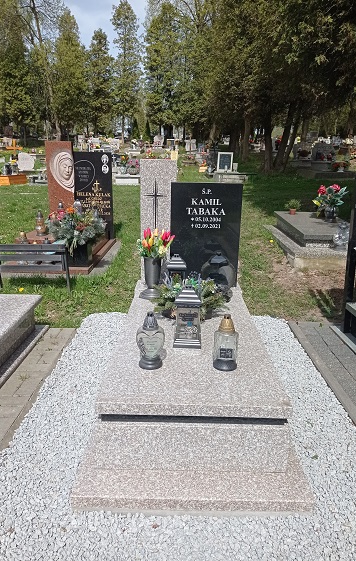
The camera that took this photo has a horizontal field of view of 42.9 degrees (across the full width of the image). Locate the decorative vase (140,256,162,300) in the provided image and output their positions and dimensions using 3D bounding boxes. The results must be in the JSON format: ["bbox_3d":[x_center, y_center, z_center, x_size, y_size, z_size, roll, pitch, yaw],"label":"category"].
[{"bbox_3d":[-0.184,-0.031,3.134,0.157,0.285,0.157,1,16,0],"label":"decorative vase"}]

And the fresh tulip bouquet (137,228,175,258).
[{"bbox_3d":[-0.148,-0.250,3.071,0.260,0.215,0.220,1,16,0],"label":"fresh tulip bouquet"}]

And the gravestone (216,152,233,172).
[{"bbox_3d":[1.921,-4.822,18.500,0.640,0.780,0.130,1,16,0],"label":"gravestone"}]

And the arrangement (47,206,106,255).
[{"bbox_3d":[-1.150,-0.574,5.201,0.680,0.550,0.520,1,16,0],"label":"arrangement"}]

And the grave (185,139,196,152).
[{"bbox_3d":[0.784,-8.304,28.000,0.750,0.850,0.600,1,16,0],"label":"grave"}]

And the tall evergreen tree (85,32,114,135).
[{"bbox_3d":[-7.740,-19.647,45.000,2.700,10.100,2.700,1,16,0],"label":"tall evergreen tree"}]

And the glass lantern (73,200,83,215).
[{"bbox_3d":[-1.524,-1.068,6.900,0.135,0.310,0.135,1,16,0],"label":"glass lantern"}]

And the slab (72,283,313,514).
[{"bbox_3d":[0.072,0.465,2.755,0.980,0.440,2.030,1,16,0],"label":"slab"}]

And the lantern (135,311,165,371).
[{"bbox_3d":[-0.139,0.296,2.284,0.146,0.295,0.120,1,16,0],"label":"lantern"}]

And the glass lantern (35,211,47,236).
[{"bbox_3d":[-1.712,-0.715,5.632,0.130,0.305,0.130,1,16,0],"label":"glass lantern"}]

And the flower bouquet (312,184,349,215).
[{"bbox_3d":[2.556,-1.341,7.600,0.560,0.570,0.430,1,16,0],"label":"flower bouquet"}]

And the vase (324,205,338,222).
[{"bbox_3d":[2.387,-1.047,7.070,0.175,0.245,0.175,1,16,0],"label":"vase"}]

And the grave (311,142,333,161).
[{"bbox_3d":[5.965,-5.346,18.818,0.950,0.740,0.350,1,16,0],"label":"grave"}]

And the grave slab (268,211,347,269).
[{"bbox_3d":[2.098,-0.640,6.756,1.180,0.430,2.300,2,16,1],"label":"grave slab"}]

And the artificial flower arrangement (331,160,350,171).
[{"bbox_3d":[6.091,-4.281,17.000,0.680,0.420,0.550,1,16,0],"label":"artificial flower arrangement"}]

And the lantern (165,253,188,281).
[{"bbox_3d":[-0.009,-0.030,3.385,0.150,0.335,0.150,1,16,0],"label":"lantern"}]

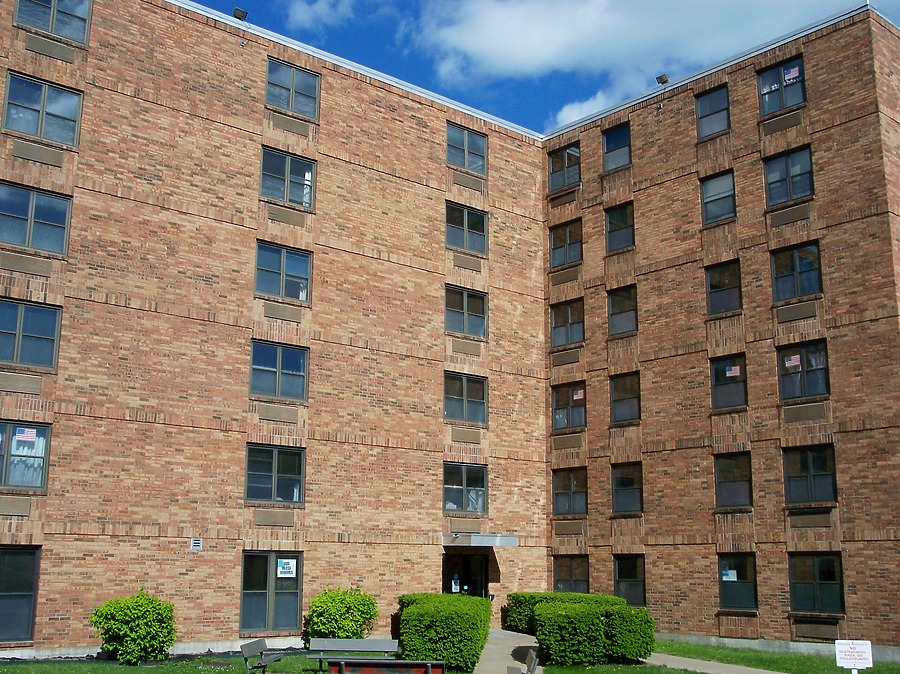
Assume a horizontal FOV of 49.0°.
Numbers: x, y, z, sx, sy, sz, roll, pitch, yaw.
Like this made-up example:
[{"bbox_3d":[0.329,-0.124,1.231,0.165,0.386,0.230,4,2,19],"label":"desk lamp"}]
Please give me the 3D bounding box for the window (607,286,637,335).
[{"bbox_3d":[5.221,-0.770,29.810,0.140,1.452,1.100,11,-16,-40],"label":"window"}]

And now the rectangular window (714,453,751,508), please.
[{"bbox_3d":[7.492,3.781,26.107,0.120,1.440,1.110,11,-16,-39],"label":"rectangular window"}]

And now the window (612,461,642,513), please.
[{"bbox_3d":[5.144,4.377,28.670,0.150,1.452,1.113,11,-16,-40],"label":"window"}]

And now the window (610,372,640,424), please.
[{"bbox_3d":[5.200,1.808,29.240,0.140,1.452,1.100,11,-16,-40],"label":"window"}]

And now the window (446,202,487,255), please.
[{"bbox_3d":[0.540,-3.327,30.654,1.696,1.452,0.140,11,-16,-40],"label":"window"}]

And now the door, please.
[{"bbox_3d":[0.441,7.297,28.342,1.680,2.115,0.120,11,-16,-39],"label":"door"}]

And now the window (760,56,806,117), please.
[{"bbox_3d":[8.949,-6.744,26.720,0.140,1.452,1.391,11,-16,-40],"label":"window"}]

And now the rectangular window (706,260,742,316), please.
[{"bbox_3d":[7.561,-1.334,27.167,0.120,1.420,1.130,11,-16,-40],"label":"rectangular window"}]

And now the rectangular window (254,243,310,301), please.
[{"bbox_3d":[-4.382,-1.680,25.955,1.709,1.438,0.150,11,-16,-40],"label":"rectangular window"}]

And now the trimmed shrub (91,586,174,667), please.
[{"bbox_3d":[-6.665,6.077,20.729,1.750,1.570,1.600,11,-16,-40],"label":"trimmed shrub"}]

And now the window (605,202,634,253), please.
[{"bbox_3d":[5.205,-3.360,30.375,0.150,1.452,1.113,11,-16,-40],"label":"window"}]

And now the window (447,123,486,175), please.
[{"bbox_3d":[0.568,-5.919,31.198,1.710,1.440,0.120,11,-16,-39],"label":"window"}]

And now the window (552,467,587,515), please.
[{"bbox_3d":[3.731,4.747,30.370,0.120,1.420,1.408,11,-16,-40],"label":"window"}]

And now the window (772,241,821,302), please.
[{"bbox_3d":[8.985,-1.682,25.510,0.120,1.420,1.400,11,-16,-40],"label":"window"}]

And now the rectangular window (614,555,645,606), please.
[{"bbox_3d":[5.131,6.912,28.124,0.140,1.452,1.100,11,-16,-40],"label":"rectangular window"}]

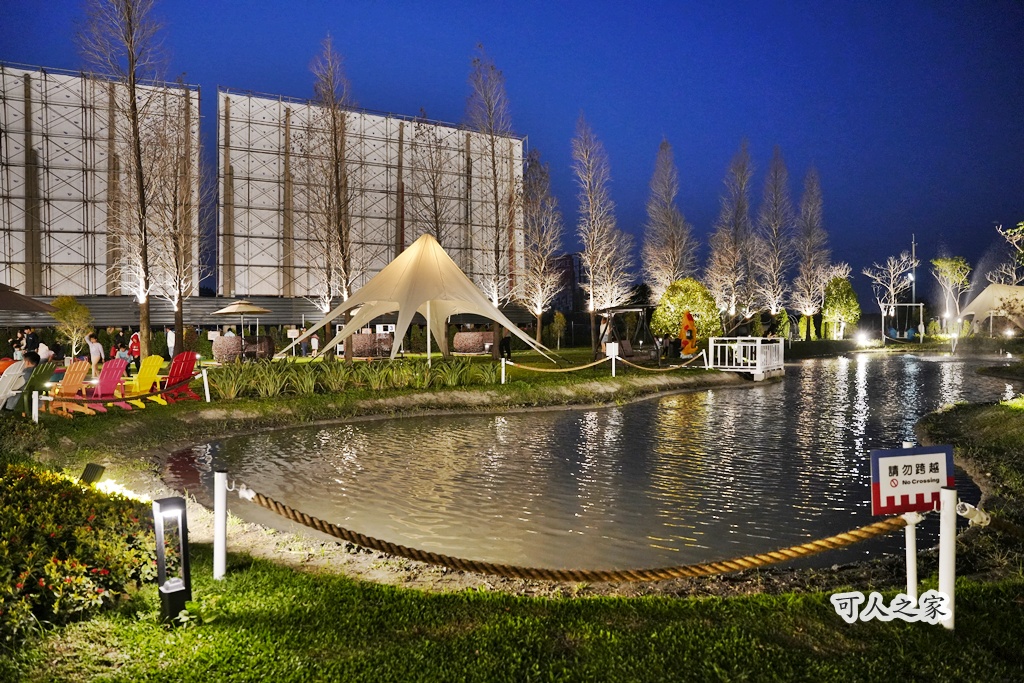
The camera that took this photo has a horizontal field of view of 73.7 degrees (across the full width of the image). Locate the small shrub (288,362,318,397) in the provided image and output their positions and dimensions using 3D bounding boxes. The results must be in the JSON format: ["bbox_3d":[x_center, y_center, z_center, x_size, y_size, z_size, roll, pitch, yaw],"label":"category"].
[{"bbox_3d":[-4.612,0.829,15.100,0.720,0.730,0.700,0,1,0],"label":"small shrub"}]

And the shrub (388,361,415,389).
[{"bbox_3d":[-2.816,0.816,17.426,0.680,0.700,0.660,0,1,0],"label":"shrub"}]

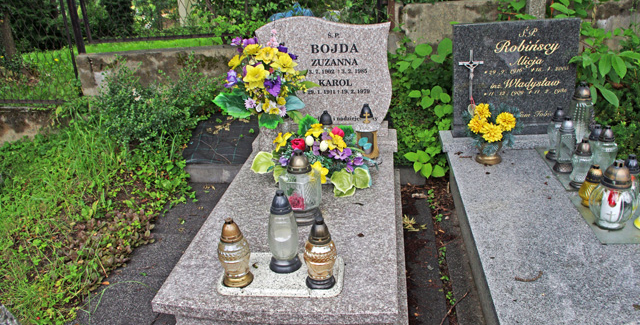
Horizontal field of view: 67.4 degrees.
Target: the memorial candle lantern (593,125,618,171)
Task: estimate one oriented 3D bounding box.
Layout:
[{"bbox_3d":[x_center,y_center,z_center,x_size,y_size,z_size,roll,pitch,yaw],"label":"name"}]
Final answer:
[{"bbox_3d":[1.446,-0.056,2.420,0.120,0.260,0.120,0,21,8],"label":"memorial candle lantern"}]

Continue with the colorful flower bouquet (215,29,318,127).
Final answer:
[{"bbox_3d":[-0.311,-0.482,2.790,0.600,0.570,0.420,0,20,8],"label":"colorful flower bouquet"}]

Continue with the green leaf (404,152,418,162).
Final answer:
[{"bbox_3d":[0.515,-0.028,2.700,0.080,0.055,0.055,-1,20,9],"label":"green leaf"}]

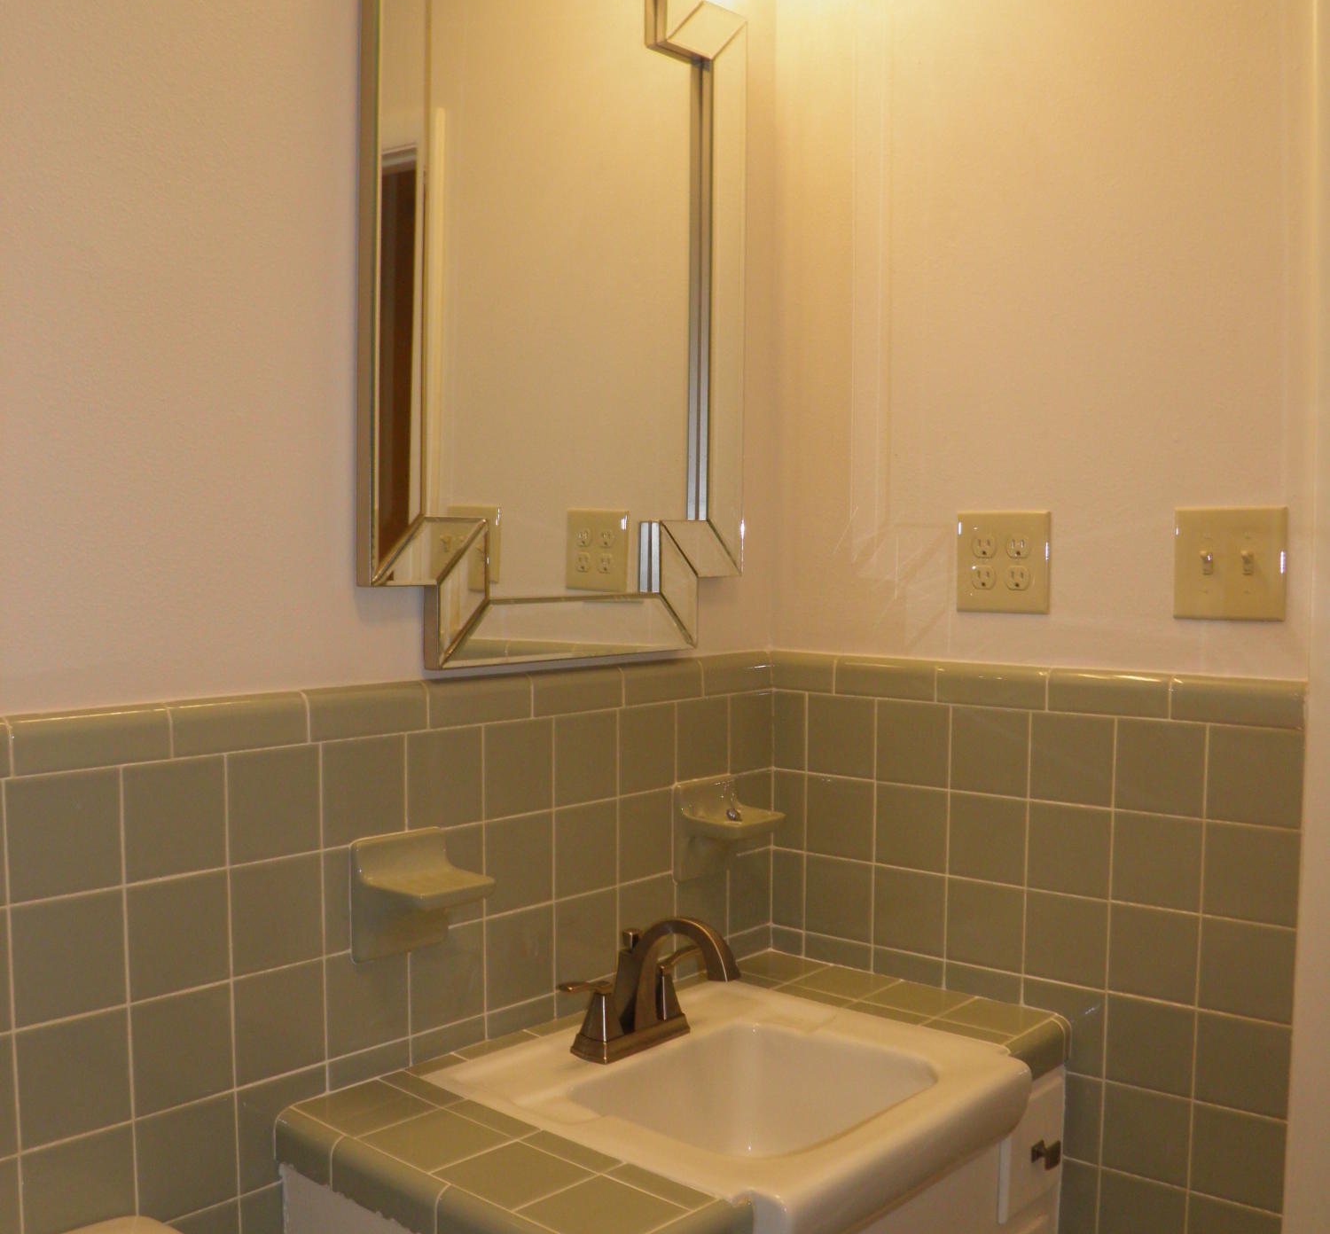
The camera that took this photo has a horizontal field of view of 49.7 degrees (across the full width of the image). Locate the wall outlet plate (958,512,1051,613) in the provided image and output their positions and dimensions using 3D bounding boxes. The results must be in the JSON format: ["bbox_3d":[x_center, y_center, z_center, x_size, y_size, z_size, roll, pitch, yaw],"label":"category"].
[{"bbox_3d":[0.419,-0.068,1.784,0.125,0.124,0.010,4,4,41],"label":"wall outlet plate"}]

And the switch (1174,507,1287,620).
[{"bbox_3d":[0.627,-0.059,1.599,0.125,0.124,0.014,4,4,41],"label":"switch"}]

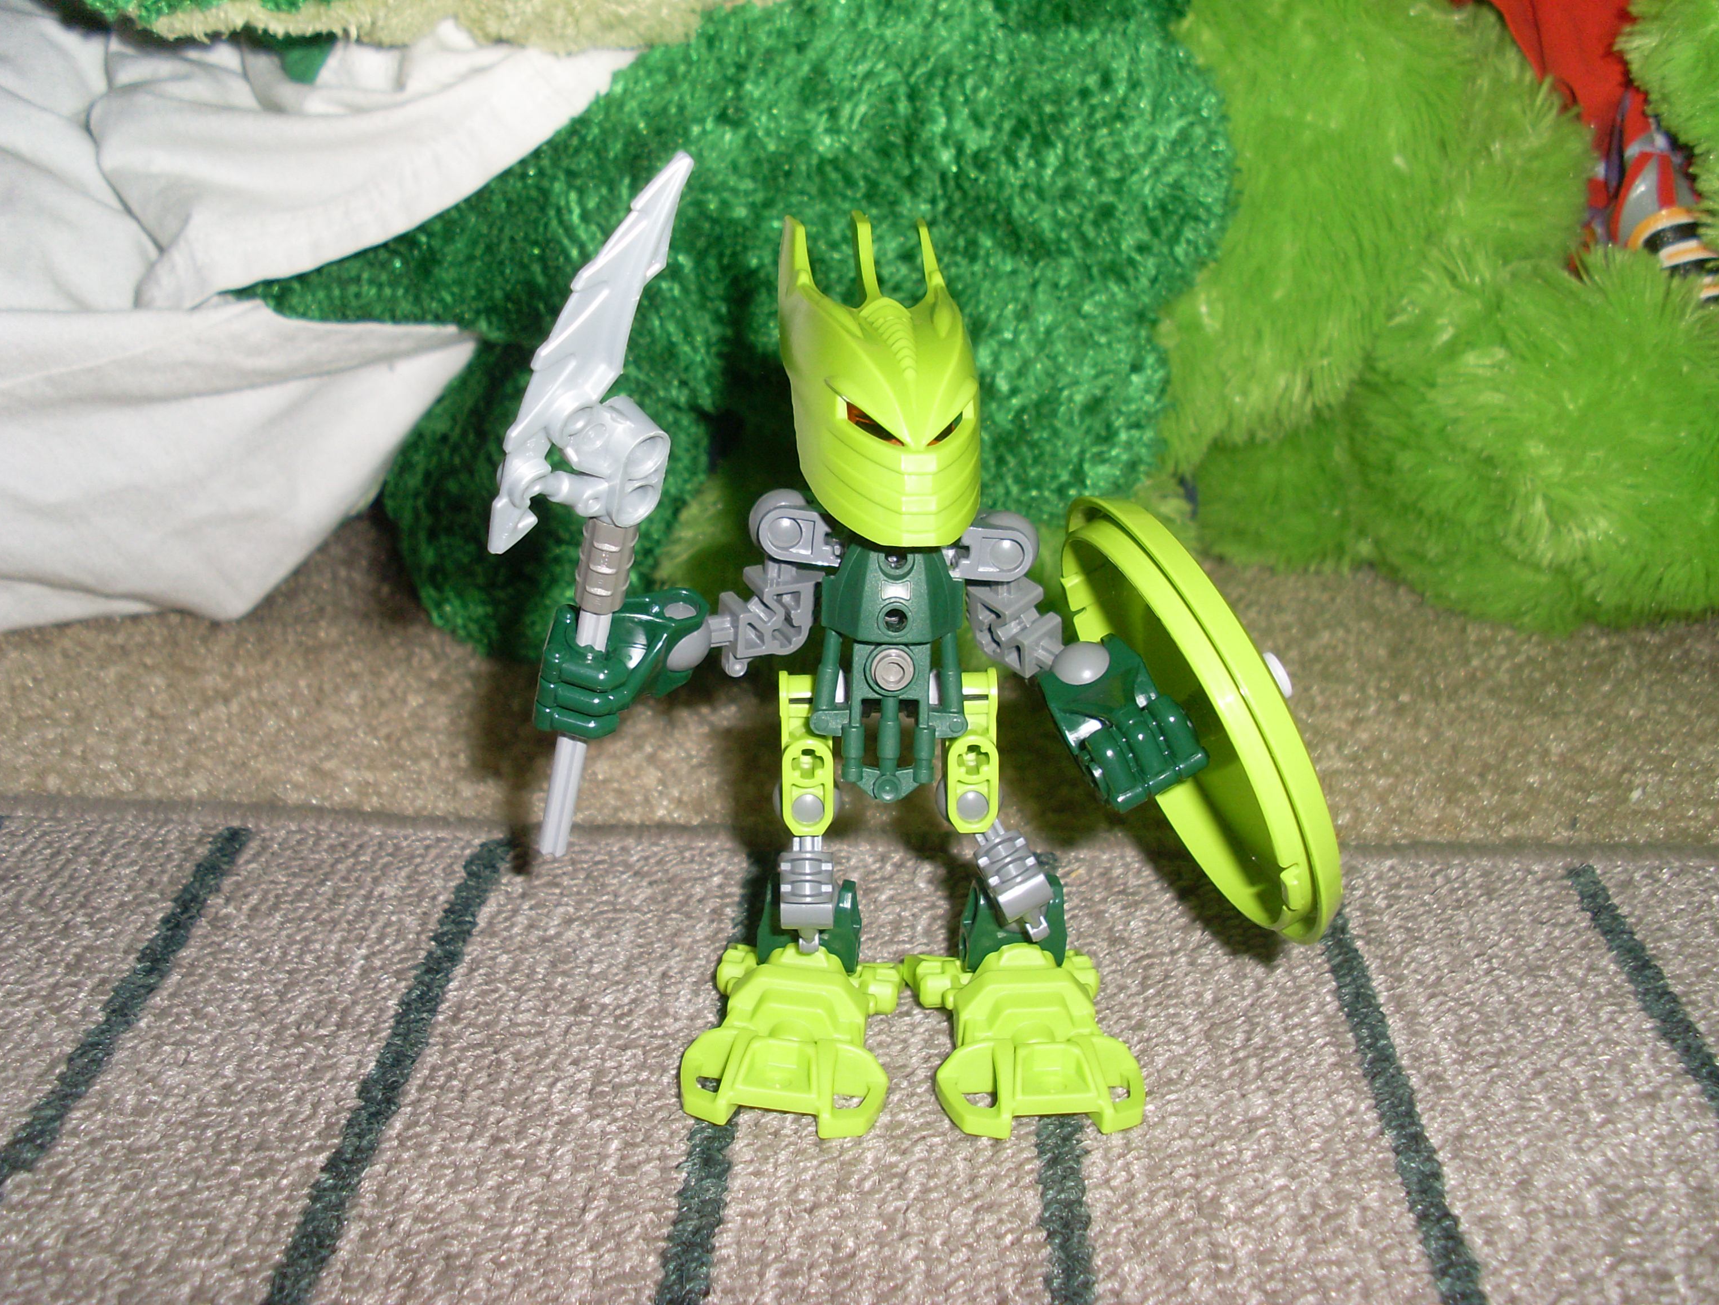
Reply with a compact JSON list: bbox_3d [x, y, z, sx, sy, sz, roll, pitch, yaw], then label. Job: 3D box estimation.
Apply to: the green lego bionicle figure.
[{"bbox_3d":[0.001,0.002,0.281,0.104,0.130,0.056,0,24,-2],"label":"green lego bionicle figure"}]

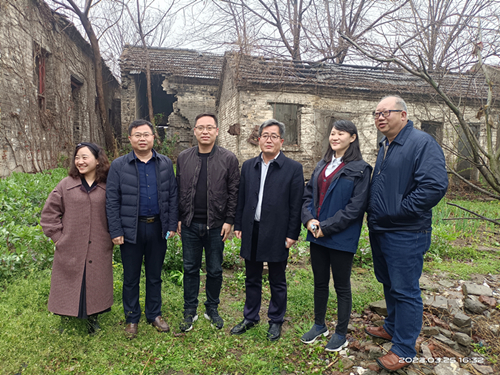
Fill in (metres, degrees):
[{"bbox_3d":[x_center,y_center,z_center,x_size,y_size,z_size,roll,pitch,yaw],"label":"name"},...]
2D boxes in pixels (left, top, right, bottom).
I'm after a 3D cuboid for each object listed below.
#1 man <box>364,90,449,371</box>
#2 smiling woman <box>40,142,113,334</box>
[{"bbox_3d":[1.072,0.260,2.441,0.440,1.730,0.540,-3,5,-32],"label":"man"},{"bbox_3d":[-1.436,0.425,3.042,0.570,1.590,0.360,-3,4,-27],"label":"smiling woman"}]

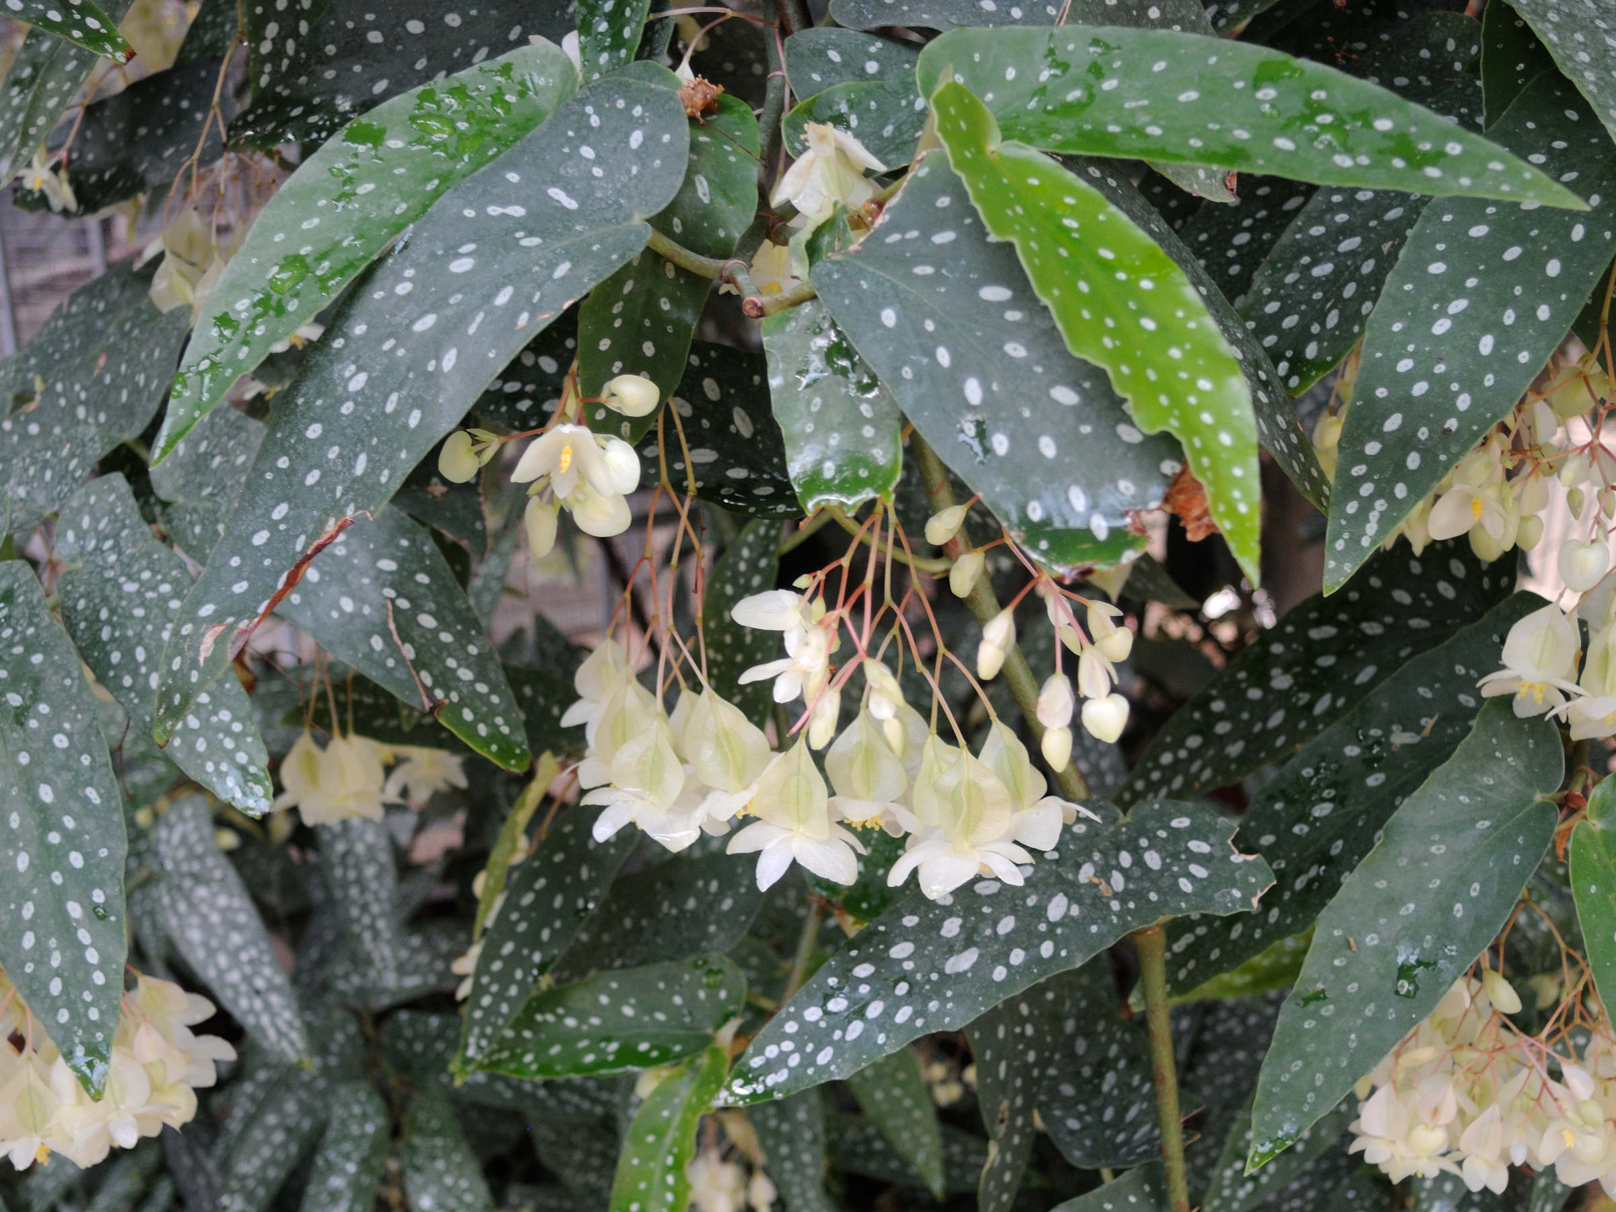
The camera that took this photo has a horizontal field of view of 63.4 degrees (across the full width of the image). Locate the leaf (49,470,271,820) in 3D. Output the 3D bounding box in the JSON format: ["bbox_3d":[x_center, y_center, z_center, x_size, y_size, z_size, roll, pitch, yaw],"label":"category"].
[{"bbox_3d":[-0.269,0.015,0.560,0.066,0.165,0.035,-27,-14,-10],"label":"leaf"}]

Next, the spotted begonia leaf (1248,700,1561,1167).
[{"bbox_3d":[0.220,0.120,0.480,0.066,0.193,0.035,36,-12,11],"label":"spotted begonia leaf"}]

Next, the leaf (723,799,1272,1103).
[{"bbox_3d":[0.071,0.120,0.459,0.200,0.021,0.061,-19,51,-14],"label":"leaf"}]

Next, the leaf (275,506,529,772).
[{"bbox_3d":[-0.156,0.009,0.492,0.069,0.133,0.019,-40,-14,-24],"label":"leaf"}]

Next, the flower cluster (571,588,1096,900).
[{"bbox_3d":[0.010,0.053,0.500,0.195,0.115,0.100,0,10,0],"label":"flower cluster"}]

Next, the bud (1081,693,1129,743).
[{"bbox_3d":[0.100,0.037,0.438,0.015,0.016,0.010,0,10,0],"label":"bud"}]

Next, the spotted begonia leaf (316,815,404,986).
[{"bbox_3d":[-0.259,0.164,0.750,0.043,0.112,0.014,-8,-18,-35],"label":"spotted begonia leaf"}]

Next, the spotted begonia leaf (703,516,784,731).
[{"bbox_3d":[-0.030,0.010,0.610,0.045,0.111,0.025,0,-11,11],"label":"spotted begonia leaf"}]

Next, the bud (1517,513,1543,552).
[{"bbox_3d":[0.276,-0.028,0.500,0.010,0.014,0.009,0,10,0],"label":"bud"}]

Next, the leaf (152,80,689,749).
[{"bbox_3d":[-0.122,-0.065,0.440,0.078,0.268,0.050,33,-9,18],"label":"leaf"}]

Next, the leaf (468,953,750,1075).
[{"bbox_3d":[-0.083,0.175,0.560,0.114,0.050,0.030,-13,-26,-10],"label":"leaf"}]

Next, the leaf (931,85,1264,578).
[{"bbox_3d":[0.086,-0.084,0.385,0.044,0.159,0.021,-23,-12,-8],"label":"leaf"}]

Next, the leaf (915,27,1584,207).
[{"bbox_3d":[0.130,-0.146,0.392,0.192,0.046,0.019,8,-16,6],"label":"leaf"}]

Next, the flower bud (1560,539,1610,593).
[{"bbox_3d":[0.286,-0.015,0.481,0.018,0.019,0.012,0,10,0],"label":"flower bud"}]

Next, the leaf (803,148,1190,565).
[{"bbox_3d":[0.064,-0.088,0.465,0.088,0.161,0.045,-30,-18,-6],"label":"leaf"}]

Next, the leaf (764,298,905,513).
[{"bbox_3d":[0.008,-0.067,0.430,0.046,0.077,0.024,-8,-30,-6],"label":"leaf"}]

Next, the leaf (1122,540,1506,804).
[{"bbox_3d":[0.244,0.027,0.610,0.236,0.080,0.035,-26,-20,-15],"label":"leaf"}]

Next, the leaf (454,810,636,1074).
[{"bbox_3d":[-0.118,0.142,0.580,0.052,0.132,0.030,28,-18,0],"label":"leaf"}]

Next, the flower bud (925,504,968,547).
[{"bbox_3d":[0.053,-0.031,0.500,0.019,0.013,0.011,-43,0,-6],"label":"flower bud"}]

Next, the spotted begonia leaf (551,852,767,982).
[{"bbox_3d":[-0.067,0.133,0.569,0.094,0.014,0.055,-15,44,-18],"label":"spotted begonia leaf"}]

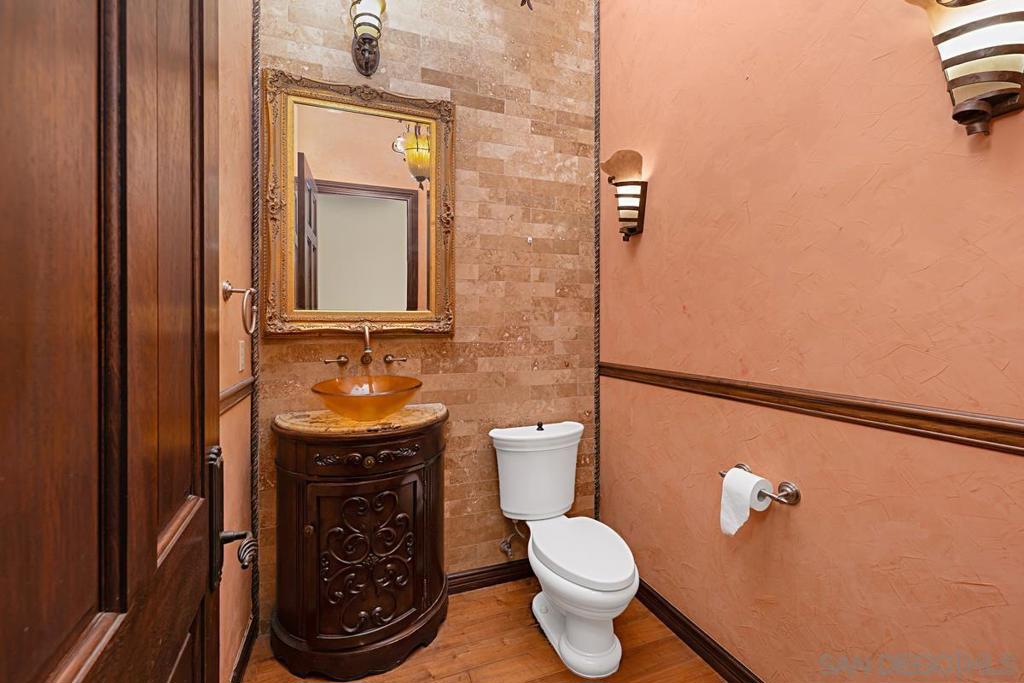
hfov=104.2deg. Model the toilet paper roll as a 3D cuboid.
[{"bbox_3d":[0.734,0.511,1.258,0.105,0.195,0.105,0,1,-20],"label":"toilet paper roll"}]

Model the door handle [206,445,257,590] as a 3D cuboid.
[{"bbox_3d":[-0.495,0.314,0.712,0.080,0.265,0.120,0,1,-23],"label":"door handle"}]

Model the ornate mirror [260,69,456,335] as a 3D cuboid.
[{"bbox_3d":[-0.645,-0.574,1.758,0.787,1.085,0.055,0,1,-20],"label":"ornate mirror"}]

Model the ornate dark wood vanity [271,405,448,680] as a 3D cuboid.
[{"bbox_3d":[-0.590,0.785,1.613,0.745,0.885,0.370,0,1,-20],"label":"ornate dark wood vanity"}]

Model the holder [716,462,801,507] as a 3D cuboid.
[{"bbox_3d":[0.773,0.452,1.255,0.085,0.070,0.230,0,1,-20],"label":"holder"}]

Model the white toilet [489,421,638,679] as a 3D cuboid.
[{"bbox_3d":[0.231,0.825,1.696,0.500,0.800,0.755,0,1,-20],"label":"white toilet"}]

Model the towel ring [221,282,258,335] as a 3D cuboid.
[{"bbox_3d":[-0.877,-0.107,1.280,0.085,0.180,0.155,0,1,-20],"label":"towel ring"}]

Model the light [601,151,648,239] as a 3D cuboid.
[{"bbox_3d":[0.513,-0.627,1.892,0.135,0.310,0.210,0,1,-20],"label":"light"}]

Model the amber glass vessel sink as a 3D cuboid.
[{"bbox_3d":[-0.568,0.253,1.589,0.420,0.160,0.420,0,1,-20],"label":"amber glass vessel sink"}]

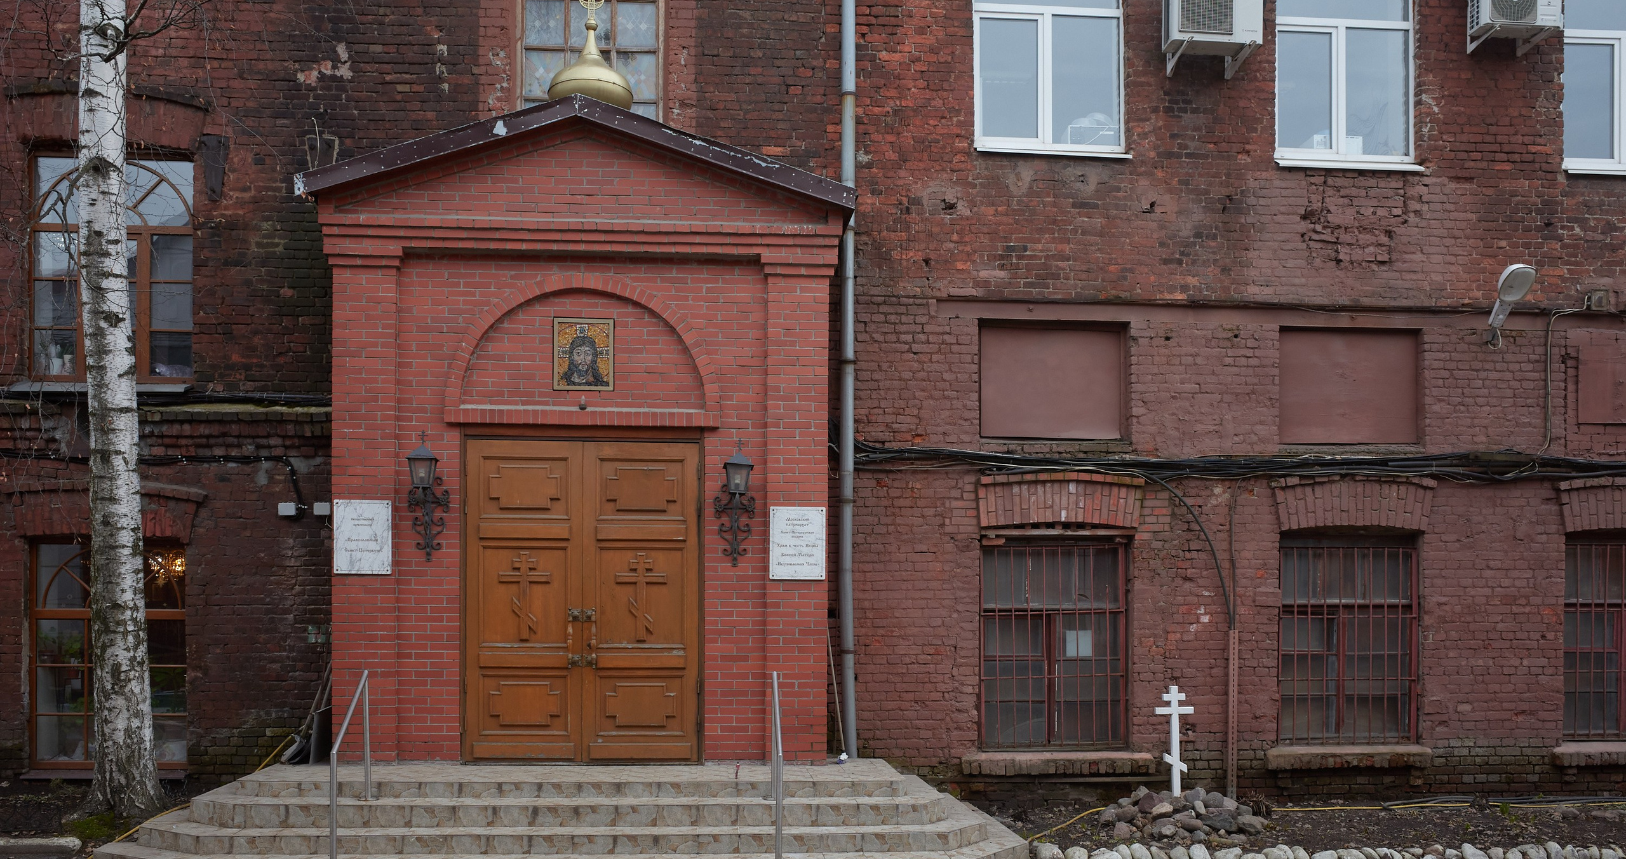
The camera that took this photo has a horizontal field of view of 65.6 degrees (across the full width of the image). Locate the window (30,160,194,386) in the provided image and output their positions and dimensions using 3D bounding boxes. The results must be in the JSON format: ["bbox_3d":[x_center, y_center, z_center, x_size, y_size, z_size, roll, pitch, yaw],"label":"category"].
[{"bbox_3d":[-6.026,-1.388,10.858,1.350,1.950,0.150,1,-2,-4],"label":"window"}]

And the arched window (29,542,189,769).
[{"bbox_3d":[-6.058,1.940,10.856,1.330,1.930,0.150,1,-2,-4],"label":"arched window"}]

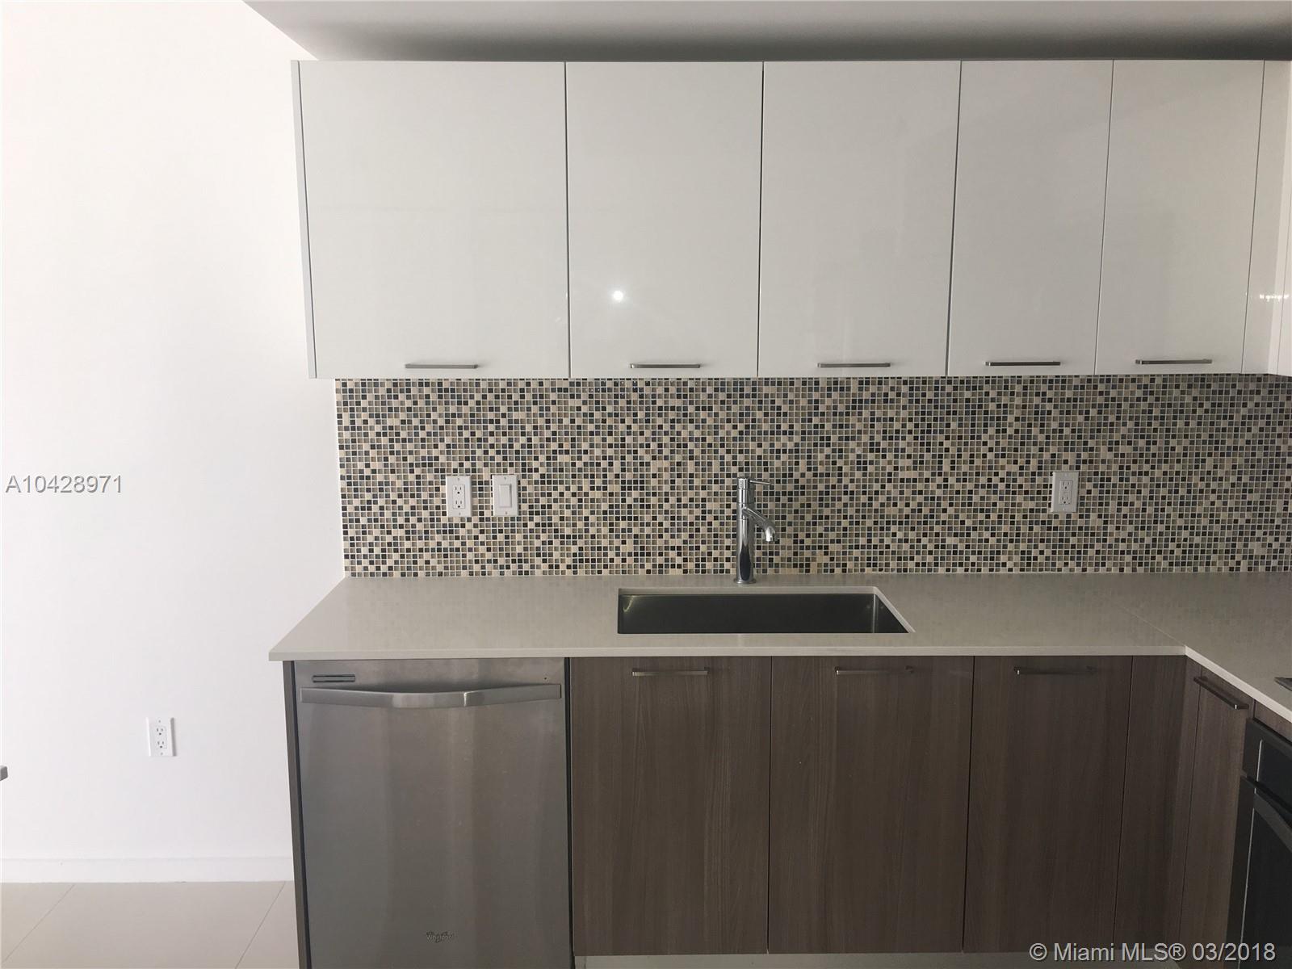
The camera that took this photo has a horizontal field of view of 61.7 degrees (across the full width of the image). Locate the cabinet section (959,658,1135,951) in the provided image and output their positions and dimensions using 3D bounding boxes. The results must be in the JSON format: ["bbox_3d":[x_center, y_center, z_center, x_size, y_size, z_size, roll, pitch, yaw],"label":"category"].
[{"bbox_3d":[0.908,0.685,2.761,0.352,0.719,0.600,0,9,-1],"label":"cabinet section"}]

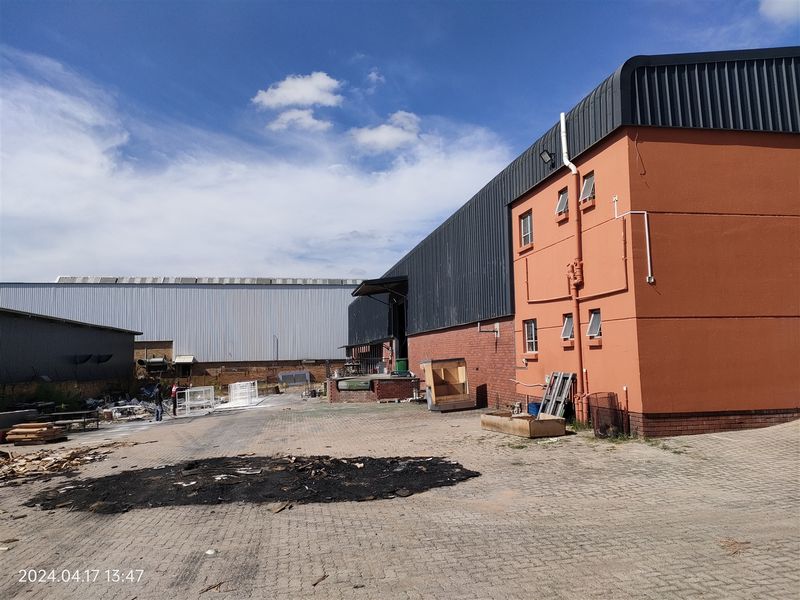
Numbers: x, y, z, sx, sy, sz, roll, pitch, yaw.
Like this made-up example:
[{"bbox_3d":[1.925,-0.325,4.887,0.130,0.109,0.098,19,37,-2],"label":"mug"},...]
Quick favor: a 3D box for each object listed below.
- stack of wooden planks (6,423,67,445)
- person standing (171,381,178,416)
[{"bbox_3d":[-12.025,4.439,20.700,1.450,0.600,1.150,-2,-6,10],"label":"stack of wooden planks"},{"bbox_3d":[-10.709,4.698,29.700,0.400,1.700,0.500,0,-5,-12],"label":"person standing"}]

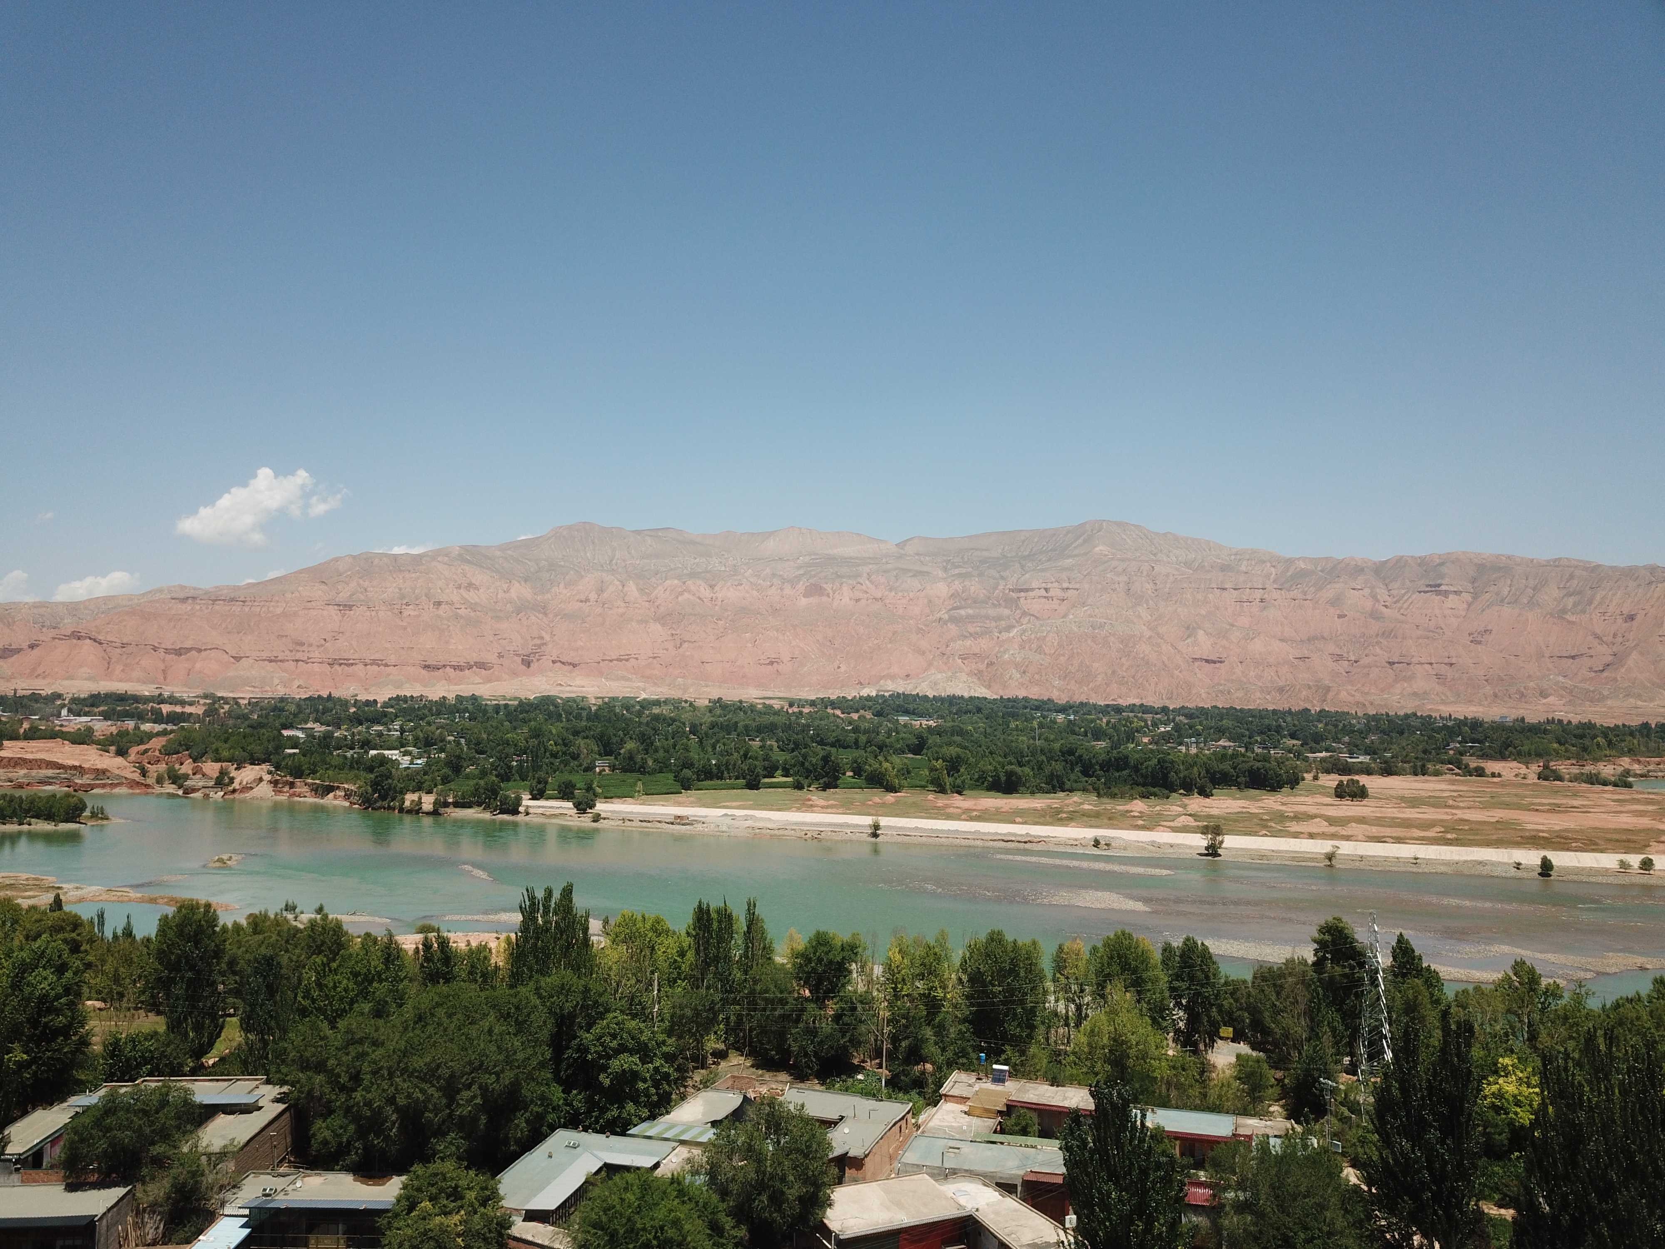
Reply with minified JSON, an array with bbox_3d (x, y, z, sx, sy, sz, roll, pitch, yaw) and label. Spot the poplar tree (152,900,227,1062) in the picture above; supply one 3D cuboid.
[{"bbox_3d":[-68.260,38.100,133.270,7.740,17.410,7.510,0,-2,0],"label":"poplar tree"}]

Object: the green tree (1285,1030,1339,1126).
[{"bbox_3d":[52.094,49.337,135.925,6.000,10.460,6.000,0,-2,21],"label":"green tree"}]

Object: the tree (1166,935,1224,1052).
[{"bbox_3d":[40.280,41.050,139.240,6.240,12.890,6.060,0,-2,0],"label":"tree"}]

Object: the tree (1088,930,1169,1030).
[{"bbox_3d":[40.100,49.030,169.308,10.300,15.340,9.000,0,-2,13],"label":"tree"}]

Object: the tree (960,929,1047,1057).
[{"bbox_3d":[18.550,40.210,135.690,9.410,14.090,9.120,0,-2,0],"label":"tree"}]

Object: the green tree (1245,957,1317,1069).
[{"bbox_3d":[47.460,41.250,132.440,7.430,11.980,7.200,0,-2,0],"label":"green tree"}]

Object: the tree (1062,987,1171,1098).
[{"bbox_3d":[27.390,40.720,120.670,9.840,11.890,9.550,0,-2,0],"label":"tree"}]

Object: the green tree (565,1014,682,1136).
[{"bbox_3d":[-18.450,40.110,110.220,10.340,11.870,10.030,0,-2,0],"label":"green tree"}]

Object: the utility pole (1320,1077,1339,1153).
[{"bbox_3d":[49.172,49.367,123.769,0.600,8.370,2.200,3,-3,-40],"label":"utility pole"}]

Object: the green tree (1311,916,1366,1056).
[{"bbox_3d":[64.592,46.793,159.884,7.000,18.760,7.000,0,-2,22],"label":"green tree"}]

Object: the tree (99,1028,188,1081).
[{"bbox_3d":[-77.694,49.416,141.831,9.800,7.140,8.000,2,-3,-28],"label":"tree"}]

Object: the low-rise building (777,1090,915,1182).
[{"bbox_3d":[-0.978,51.741,125.985,14.040,3.600,15.740,0,-2,21],"label":"low-rise building"}]

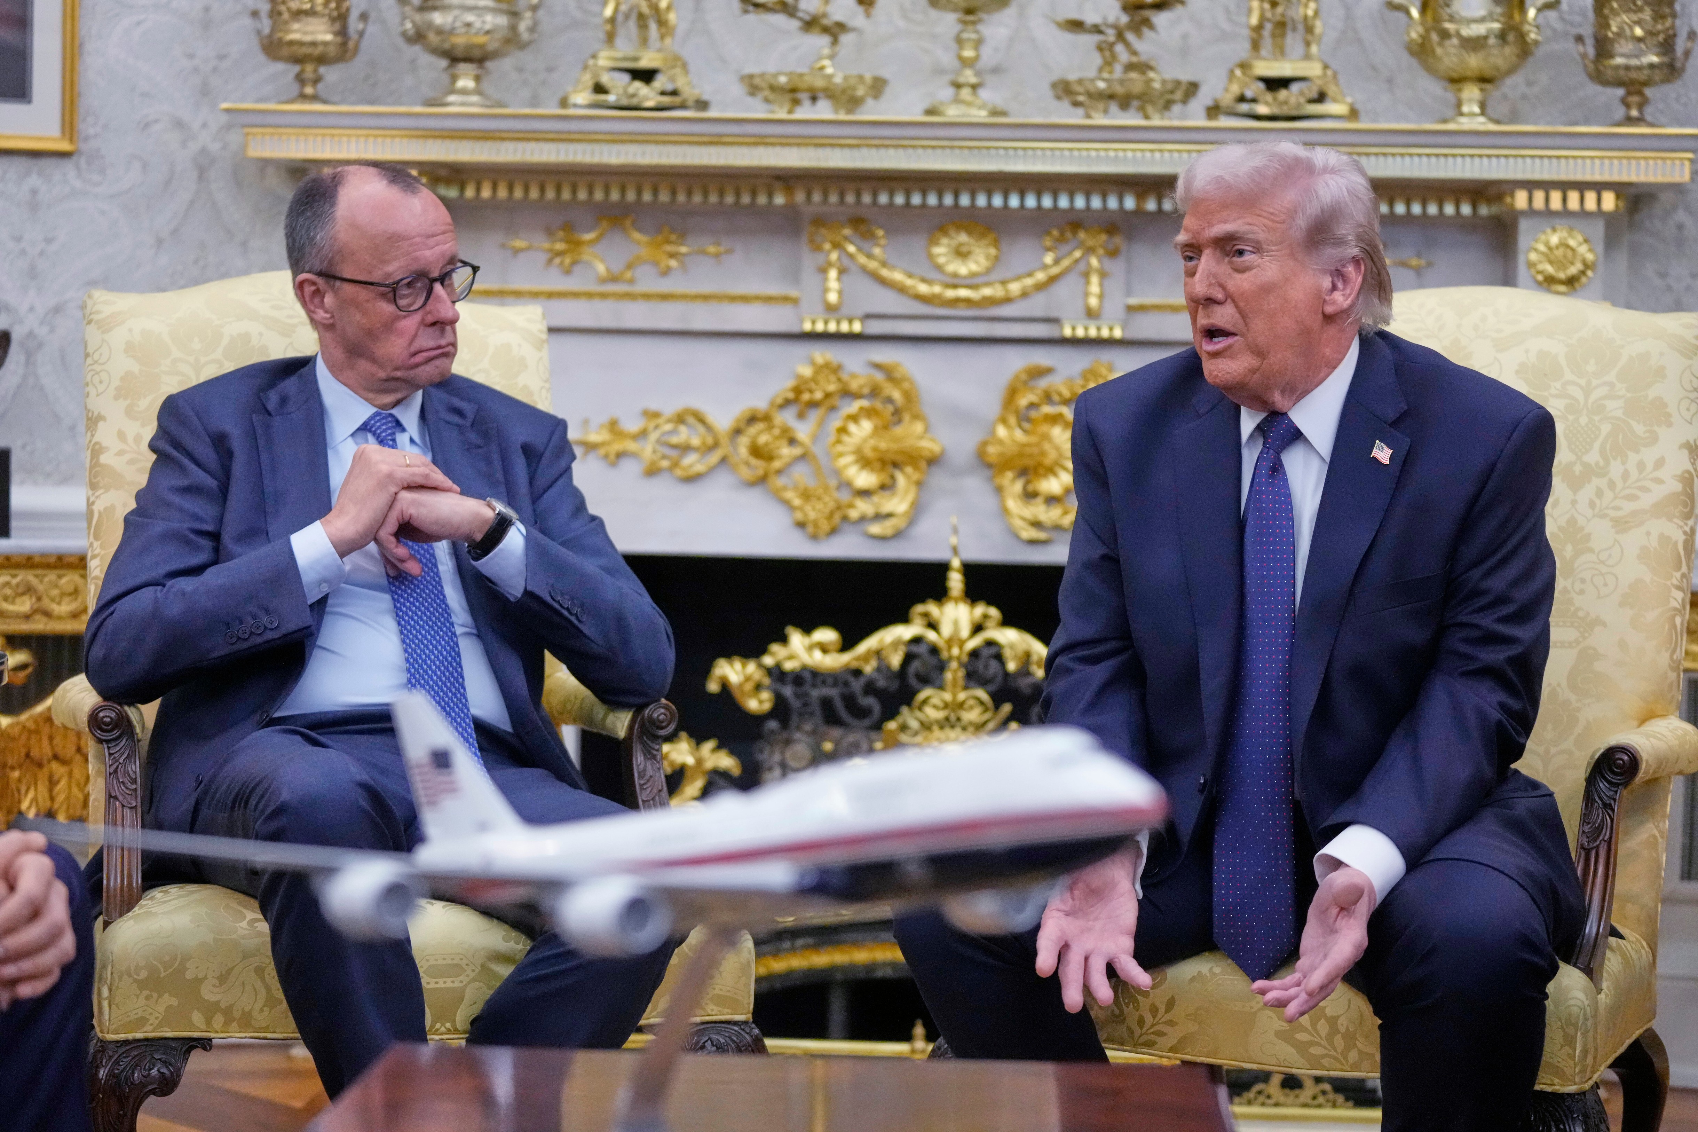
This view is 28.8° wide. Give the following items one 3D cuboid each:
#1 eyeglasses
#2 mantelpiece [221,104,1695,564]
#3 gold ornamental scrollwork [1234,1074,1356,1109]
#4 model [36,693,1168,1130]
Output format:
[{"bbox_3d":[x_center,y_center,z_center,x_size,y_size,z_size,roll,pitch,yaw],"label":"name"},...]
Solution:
[{"bbox_3d":[-0.513,-0.321,3.720,0.145,0.046,0.143,13,19,39],"label":"eyeglasses"},{"bbox_3d":[0.178,-0.285,4.870,2.140,0.720,0.330,1,1,2],"label":"mantelpiece"},{"bbox_3d":[0.609,0.713,4.500,0.166,0.054,0.020,1,1,2],"label":"gold ornamental scrollwork"},{"bbox_3d":[-0.078,0.204,1.811,0.685,0.270,0.770,1,1,-35],"label":"model"}]

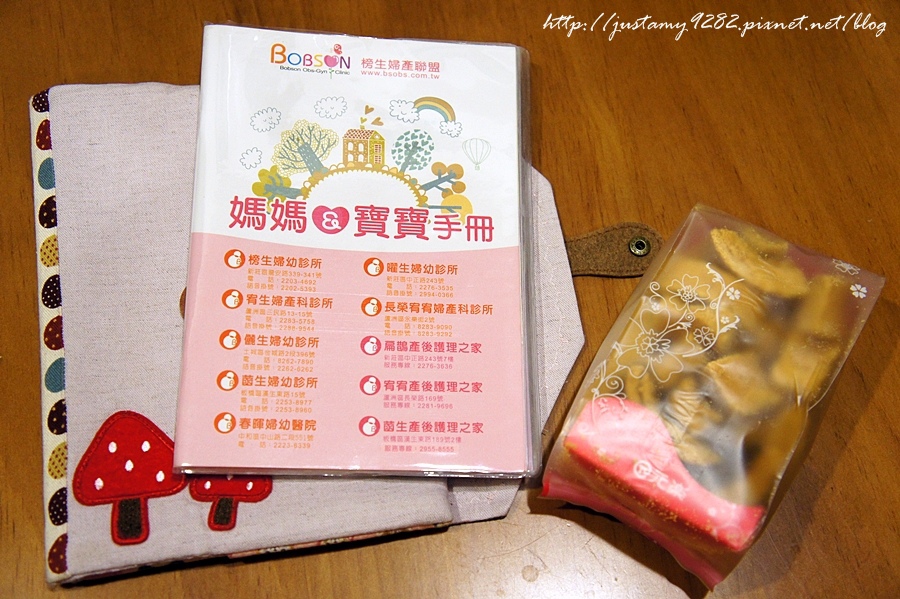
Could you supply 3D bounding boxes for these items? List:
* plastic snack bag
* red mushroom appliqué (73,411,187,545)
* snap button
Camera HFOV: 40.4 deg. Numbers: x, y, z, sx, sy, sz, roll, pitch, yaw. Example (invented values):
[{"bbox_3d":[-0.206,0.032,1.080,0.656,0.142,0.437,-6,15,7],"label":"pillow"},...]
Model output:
[{"bbox_3d":[0.118,0.041,0.557,0.090,0.038,0.159,28,69,8],"label":"plastic snack bag"},{"bbox_3d":[-0.135,0.075,0.518,0.047,0.002,0.058,-3,72,-9],"label":"red mushroom appliqué"},{"bbox_3d":[0.093,-0.026,0.599,0.011,0.004,0.011,1,68,-3],"label":"snap button"}]

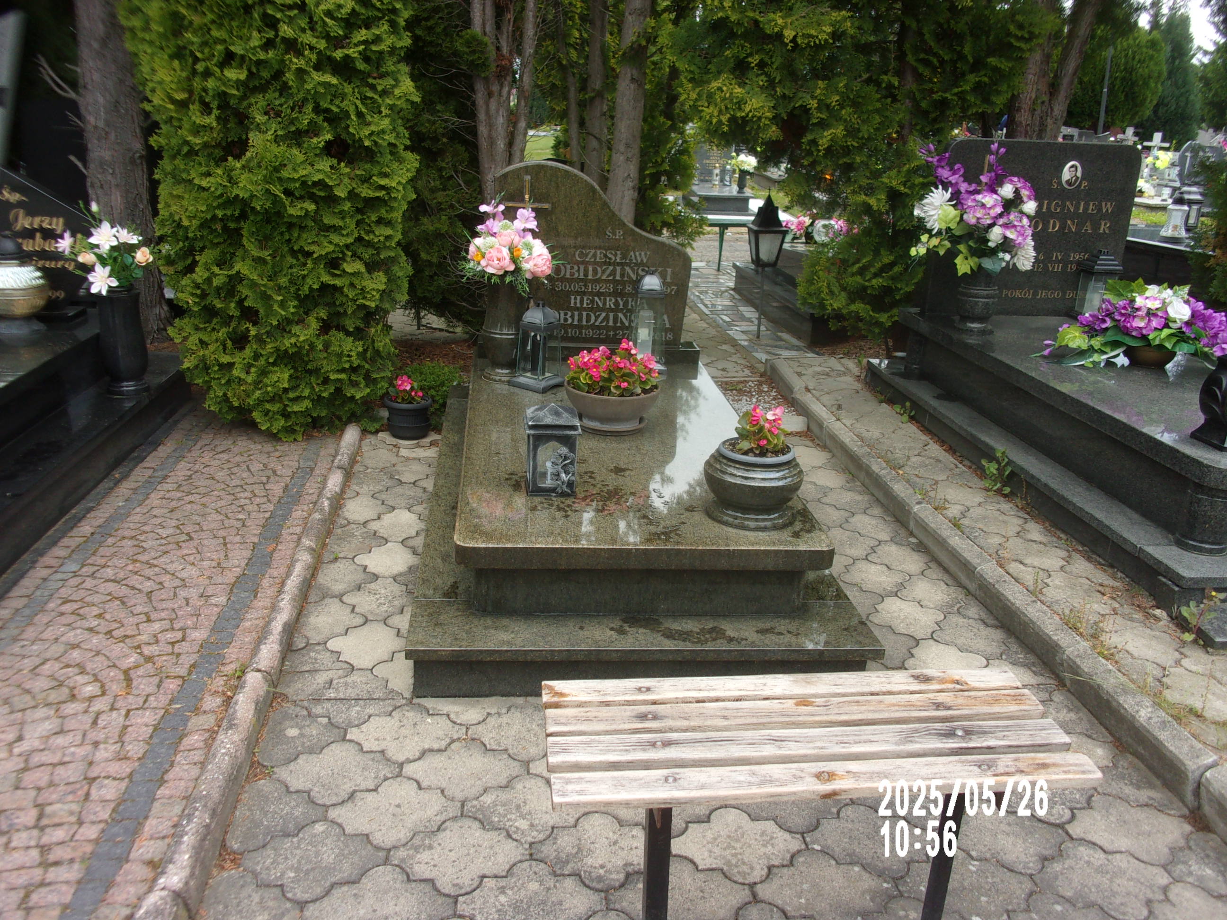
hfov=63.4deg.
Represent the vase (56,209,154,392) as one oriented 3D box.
[{"bbox_3d":[-1.982,-0.624,3.902,0.360,0.731,0.320,1,20,-7],"label":"vase"}]

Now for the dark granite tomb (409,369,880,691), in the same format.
[{"bbox_3d":[-0.022,0.044,3.453,1.180,0.360,2.242,1,20,-7],"label":"dark granite tomb"}]

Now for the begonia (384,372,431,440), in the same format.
[{"bbox_3d":[-0.909,-0.243,4.407,0.215,0.280,0.215,1,19,-7],"label":"begonia"}]

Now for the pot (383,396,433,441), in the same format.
[{"bbox_3d":[-0.912,-0.186,4.427,0.217,0.157,0.217,1,19,-7],"label":"pot"}]

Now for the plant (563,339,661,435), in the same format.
[{"bbox_3d":[0.004,-0.260,3.470,0.335,0.305,0.330,1,19,-7],"label":"plant"}]

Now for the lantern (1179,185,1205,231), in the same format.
[{"bbox_3d":[5.067,-2.210,8.700,0.170,0.370,0.170,1,19,-7],"label":"lantern"}]

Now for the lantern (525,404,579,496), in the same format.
[{"bbox_3d":[-0.176,-0.039,2.895,0.155,0.258,0.155,1,19,-7],"label":"lantern"}]

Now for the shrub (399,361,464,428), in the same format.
[{"bbox_3d":[-0.873,-0.332,4.809,0.320,0.280,0.320,1,19,-7],"label":"shrub"}]

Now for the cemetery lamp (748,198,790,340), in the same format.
[{"bbox_3d":[1.000,-1.268,6.525,0.230,0.945,0.230,1,19,-7],"label":"cemetery lamp"}]

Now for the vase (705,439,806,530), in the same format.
[{"bbox_3d":[0.380,0.058,2.695,0.271,0.183,0.271,1,20,-7],"label":"vase"}]

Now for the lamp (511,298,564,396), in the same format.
[{"bbox_3d":[-0.280,-0.435,3.718,0.160,0.324,0.160,15,23,28],"label":"lamp"}]

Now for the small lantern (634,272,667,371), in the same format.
[{"bbox_3d":[0.145,-0.574,4.058,0.159,0.405,0.159,1,20,-7],"label":"small lantern"}]

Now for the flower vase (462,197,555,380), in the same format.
[{"bbox_3d":[-0.424,-0.687,4.018,0.370,0.710,0.330,1,19,-7],"label":"flower vase"}]

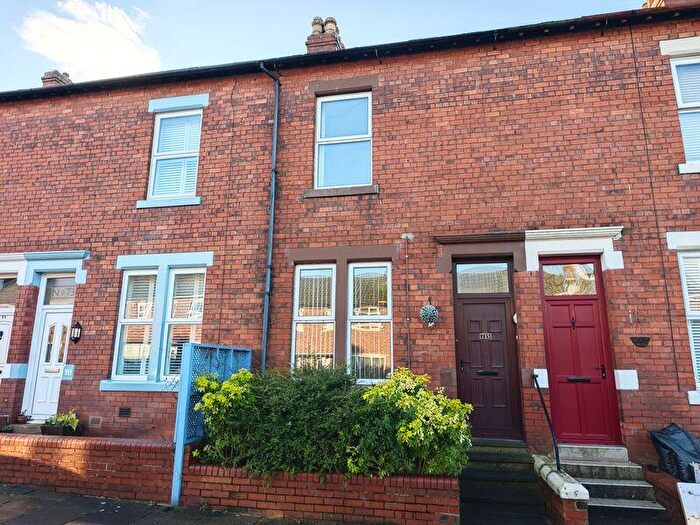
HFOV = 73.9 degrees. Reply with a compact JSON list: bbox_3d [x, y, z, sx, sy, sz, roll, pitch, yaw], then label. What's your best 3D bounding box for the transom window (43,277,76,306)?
[{"bbox_3d":[-5.558,0.556,8.920,0.760,0.566,0.070,-2,-13,11],"label":"transom window"}]

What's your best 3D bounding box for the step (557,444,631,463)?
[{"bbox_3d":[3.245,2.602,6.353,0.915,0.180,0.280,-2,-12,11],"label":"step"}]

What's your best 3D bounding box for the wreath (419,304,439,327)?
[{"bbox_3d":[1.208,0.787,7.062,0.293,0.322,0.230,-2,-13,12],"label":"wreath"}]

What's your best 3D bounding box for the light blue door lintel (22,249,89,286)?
[{"bbox_3d":[-5.501,0.113,8.754,1.430,0.610,0.230,-2,-13,12],"label":"light blue door lintel"}]

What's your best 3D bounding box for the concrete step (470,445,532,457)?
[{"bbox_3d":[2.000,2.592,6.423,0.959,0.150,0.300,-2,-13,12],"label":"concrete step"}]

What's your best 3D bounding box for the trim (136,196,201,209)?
[{"bbox_3d":[-3.339,-1.088,8.655,1.276,0.146,0.165,-2,-13,11],"label":"trim"}]

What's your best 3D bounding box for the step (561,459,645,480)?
[{"bbox_3d":[3.293,2.770,6.223,1.030,0.170,0.310,-2,-13,11],"label":"step"}]

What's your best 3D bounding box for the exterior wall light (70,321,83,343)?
[{"bbox_3d":[-4.941,1.267,8.361,0.160,0.399,0.145,-2,-13,11],"label":"exterior wall light"}]

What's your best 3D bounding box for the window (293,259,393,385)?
[{"bbox_3d":[-0.118,0.975,7.631,1.652,1.943,0.120,-2,-13,11],"label":"window"}]

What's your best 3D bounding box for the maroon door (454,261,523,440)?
[{"bbox_3d":[2.052,1.245,7.023,0.907,2.682,0.100,-2,-12,11],"label":"maroon door"}]

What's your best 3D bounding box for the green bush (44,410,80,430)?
[{"bbox_3d":[-4.412,2.418,7.140,0.520,0.299,0.320,-2,-12,11],"label":"green bush"}]

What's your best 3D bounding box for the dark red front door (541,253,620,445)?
[{"bbox_3d":[3.271,1.210,6.787,0.871,2.711,0.100,-2,-12,11],"label":"dark red front door"}]

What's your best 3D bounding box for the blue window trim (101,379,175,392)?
[{"bbox_3d":[-3.317,2.110,7.924,1.987,0.160,0.165,-2,-13,11],"label":"blue window trim"}]

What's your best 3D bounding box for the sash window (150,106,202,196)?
[{"bbox_3d":[-3.339,-2.071,8.914,1.030,1.818,0.090,-2,-13,12],"label":"sash window"}]

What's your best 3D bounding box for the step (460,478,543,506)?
[{"bbox_3d":[1.885,2.885,5.837,0.975,0.190,0.400,-2,-13,11],"label":"step"}]

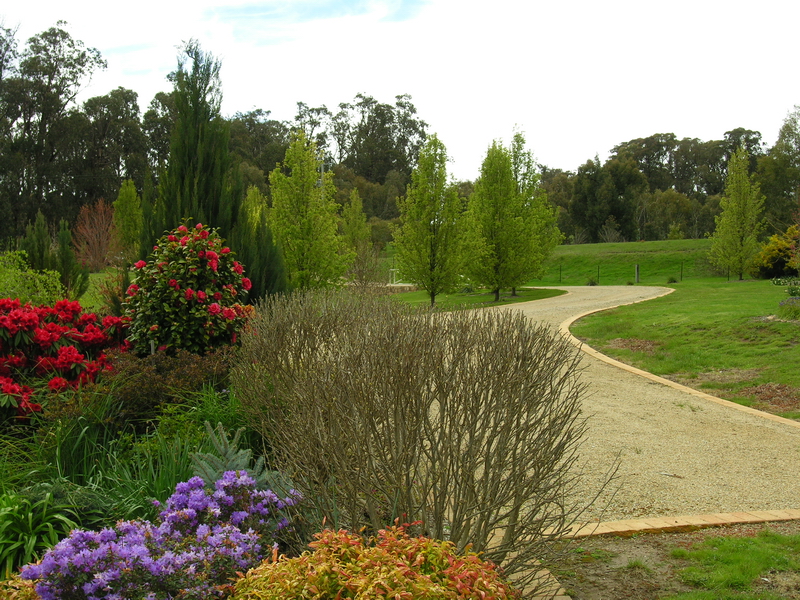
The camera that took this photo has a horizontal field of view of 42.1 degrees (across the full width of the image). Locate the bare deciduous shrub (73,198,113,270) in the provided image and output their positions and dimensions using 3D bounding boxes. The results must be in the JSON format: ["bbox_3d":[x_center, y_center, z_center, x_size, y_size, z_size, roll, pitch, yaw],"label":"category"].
[{"bbox_3d":[-13.262,-2.769,45.000,1.820,3.250,1.820,0,2,0],"label":"bare deciduous shrub"}]

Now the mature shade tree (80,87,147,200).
[{"bbox_3d":[-26.997,-11.543,98.000,6.220,17.150,6.220,0,2,0],"label":"mature shade tree"}]

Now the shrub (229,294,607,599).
[{"bbox_3d":[0.094,0.769,5.900,2.000,1.450,1.600,0,2,0],"label":"shrub"}]

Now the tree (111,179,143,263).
[{"bbox_3d":[-17.357,-4.855,66.000,2.030,5.710,2.030,0,2,0],"label":"tree"}]

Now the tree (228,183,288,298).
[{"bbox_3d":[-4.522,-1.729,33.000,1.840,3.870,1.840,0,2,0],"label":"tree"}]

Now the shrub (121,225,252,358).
[{"bbox_3d":[-1.880,0.075,9.200,1.110,1.520,1.110,0,2,0],"label":"shrub"}]

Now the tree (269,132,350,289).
[{"bbox_3d":[-3.568,-3.351,41.000,3.230,6.500,3.230,0,2,0],"label":"tree"}]

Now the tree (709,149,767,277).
[{"bbox_3d":[19.796,-5.044,61.000,3.400,7.920,3.400,0,2,0],"label":"tree"}]

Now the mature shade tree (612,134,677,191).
[{"bbox_3d":[28.096,-11.481,120.000,8.080,15.690,8.080,0,2,0],"label":"mature shade tree"}]

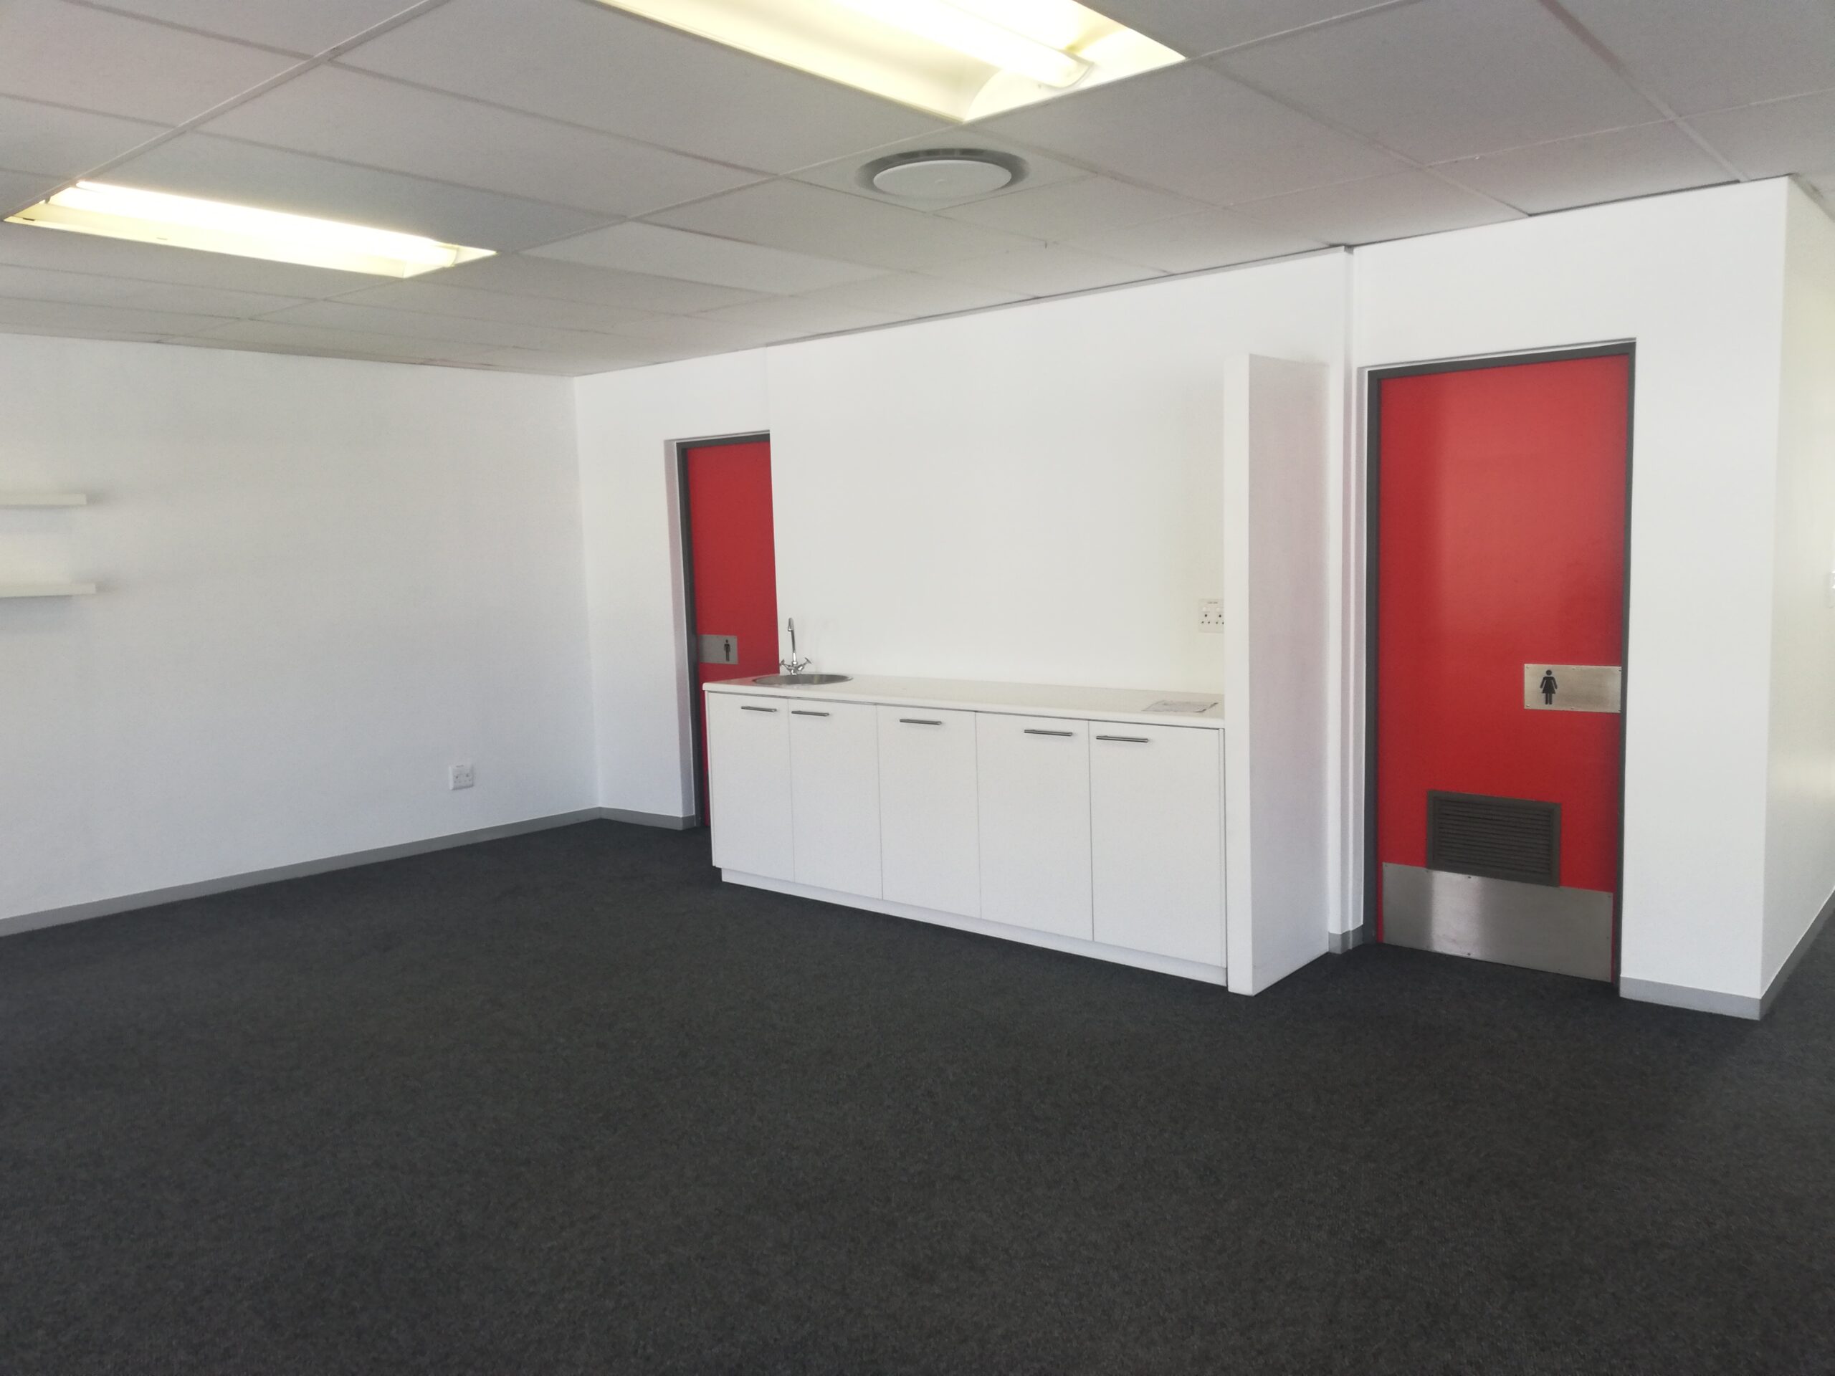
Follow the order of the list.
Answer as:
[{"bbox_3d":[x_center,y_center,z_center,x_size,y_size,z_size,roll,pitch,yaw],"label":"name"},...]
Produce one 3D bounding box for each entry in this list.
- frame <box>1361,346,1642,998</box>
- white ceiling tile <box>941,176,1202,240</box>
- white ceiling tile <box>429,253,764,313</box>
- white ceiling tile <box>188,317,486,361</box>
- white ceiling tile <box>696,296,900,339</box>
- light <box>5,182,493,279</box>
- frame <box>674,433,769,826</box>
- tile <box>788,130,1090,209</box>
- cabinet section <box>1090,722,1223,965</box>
[{"bbox_3d":[1.944,-0.072,4.632,0.865,2.035,0.100,3,8,40],"label":"frame"},{"bbox_3d":[0.454,-1.392,3.996,0.588,0.020,0.588,3,8,40],"label":"white ceiling tile"},{"bbox_3d":[-1.114,-1.443,4.928,0.588,0.020,1.188,3,8,40],"label":"white ceiling tile"},{"bbox_3d":[-2.488,-1.525,6.088,0.588,0.020,1.188,3,8,40],"label":"white ceiling tile"},{"bbox_3d":[-0.442,-1.554,5.733,0.590,0.018,0.808,3,8,40],"label":"white ceiling tile"},{"bbox_3d":[-1.889,-1.352,4.016,0.588,0.080,1.188,3,8,40],"label":"light"},{"bbox_3d":[-0.867,-0.238,6.997,0.840,2.035,0.100,3,8,40],"label":"frame"},{"bbox_3d":[0.074,-1.339,3.570,0.590,0.018,0.599,3,8,40],"label":"tile"},{"bbox_3d":[0.991,0.487,4.888,0.499,0.788,0.588,3,8,40],"label":"cabinet section"}]

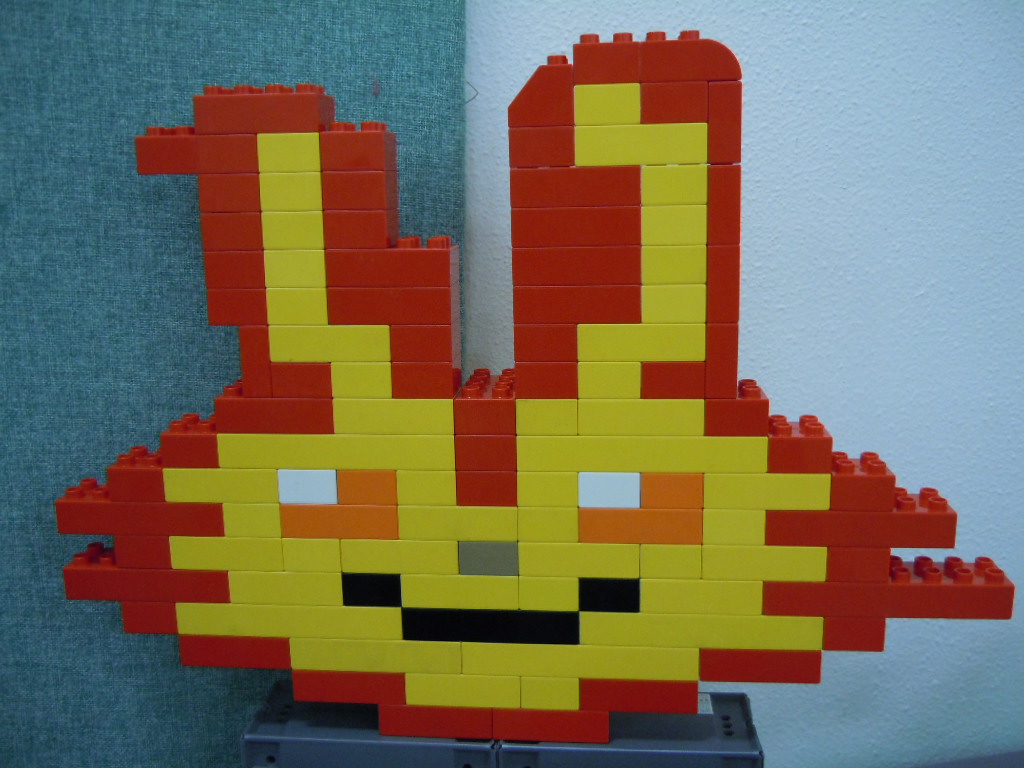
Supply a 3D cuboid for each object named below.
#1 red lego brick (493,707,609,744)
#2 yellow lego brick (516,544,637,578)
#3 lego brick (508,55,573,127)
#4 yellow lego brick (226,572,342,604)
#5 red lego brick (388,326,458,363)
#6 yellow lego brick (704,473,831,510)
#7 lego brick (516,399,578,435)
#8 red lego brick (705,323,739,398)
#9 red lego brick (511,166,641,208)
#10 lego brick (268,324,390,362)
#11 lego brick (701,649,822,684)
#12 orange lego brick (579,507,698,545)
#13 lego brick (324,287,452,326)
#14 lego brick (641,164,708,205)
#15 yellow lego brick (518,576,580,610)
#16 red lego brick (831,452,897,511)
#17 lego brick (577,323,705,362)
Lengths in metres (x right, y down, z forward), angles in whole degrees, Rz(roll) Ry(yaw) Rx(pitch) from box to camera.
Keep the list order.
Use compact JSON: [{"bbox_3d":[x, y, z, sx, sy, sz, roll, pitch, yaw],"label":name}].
[{"bbox_3d":[0.022,0.184,0.566,0.064,0.020,0.032,0,11,5],"label":"red lego brick"},{"bbox_3d":[0.037,0.089,0.548,0.064,0.021,0.032,0,11,5],"label":"yellow lego brick"},{"bbox_3d":[0.016,-0.144,0.502,0.032,0.033,0.032,0,11,7],"label":"lego brick"},{"bbox_3d":[-0.122,0.108,0.565,0.064,0.020,0.032,0,11,5],"label":"yellow lego brick"},{"bbox_3d":[-0.045,-0.025,0.531,0.032,0.020,0.032,0,11,5],"label":"red lego brick"},{"bbox_3d":[0.132,0.052,0.530,0.064,0.021,0.032,0,11,6],"label":"yellow lego brick"},{"bbox_3d":[0.019,0.012,0.532,0.032,0.021,0.032,0,11,6],"label":"lego brick"},{"bbox_3d":[0.106,-0.015,0.516,0.016,0.040,0.032,0,10,6],"label":"red lego brick"},{"bbox_3d":[0.032,-0.101,0.509,0.064,0.021,0.032,0,11,6],"label":"red lego brick"},{"bbox_3d":[-0.092,-0.025,0.534,0.064,0.021,0.032,0,10,6],"label":"lego brick"},{"bbox_3d":[0.134,0.146,0.549,0.064,0.021,0.032,0,11,6],"label":"lego brick"},{"bbox_3d":[0.068,0.069,0.538,0.064,0.021,0.032,0,11,6],"label":"orange lego brick"},{"bbox_3d":[-0.060,-0.043,0.526,0.064,0.021,0.032,0,10,6],"label":"lego brick"},{"bbox_3d":[0.081,-0.101,0.504,0.032,0.023,0.032,0,11,6],"label":"lego brick"},{"bbox_3d":[0.021,0.108,0.553,0.032,0.021,0.032,0,11,5],"label":"yellow lego brick"},{"bbox_3d":[0.179,0.050,0.524,0.032,0.024,0.032,0,11,6],"label":"red lego brick"},{"bbox_3d":[0.067,-0.024,0.522,0.064,0.021,0.032,0,11,6],"label":"lego brick"}]

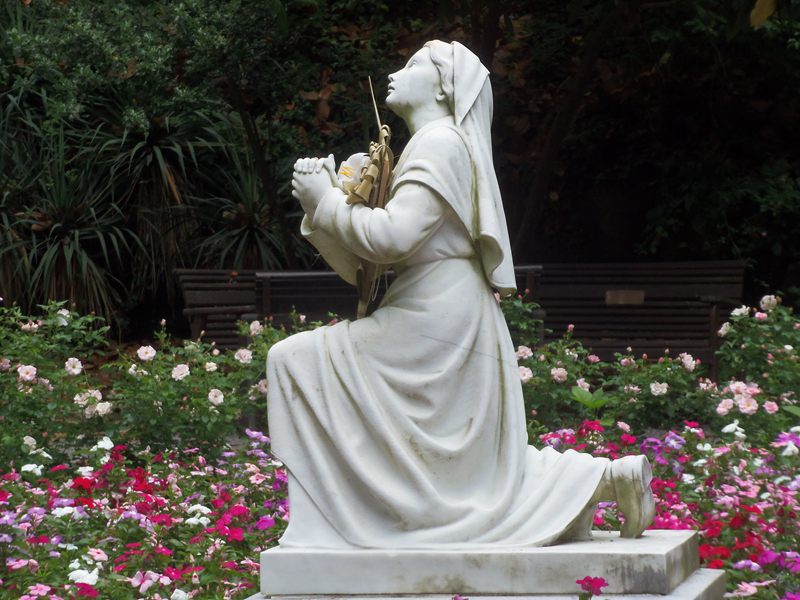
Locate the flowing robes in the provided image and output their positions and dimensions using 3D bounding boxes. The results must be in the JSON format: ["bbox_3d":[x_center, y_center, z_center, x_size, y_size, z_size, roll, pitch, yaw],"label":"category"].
[{"bbox_3d":[0.106,0.074,7.808,0.810,1.020,0.430,-1,2,13],"label":"flowing robes"}]

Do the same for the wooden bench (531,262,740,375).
[{"bbox_3d":[1.212,0.229,19.056,1.520,0.880,0.600,0,2,30],"label":"wooden bench"}]

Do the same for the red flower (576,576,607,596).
[{"bbox_3d":[0.422,0.629,7.100,0.070,0.045,0.050,-1,2,0],"label":"red flower"}]

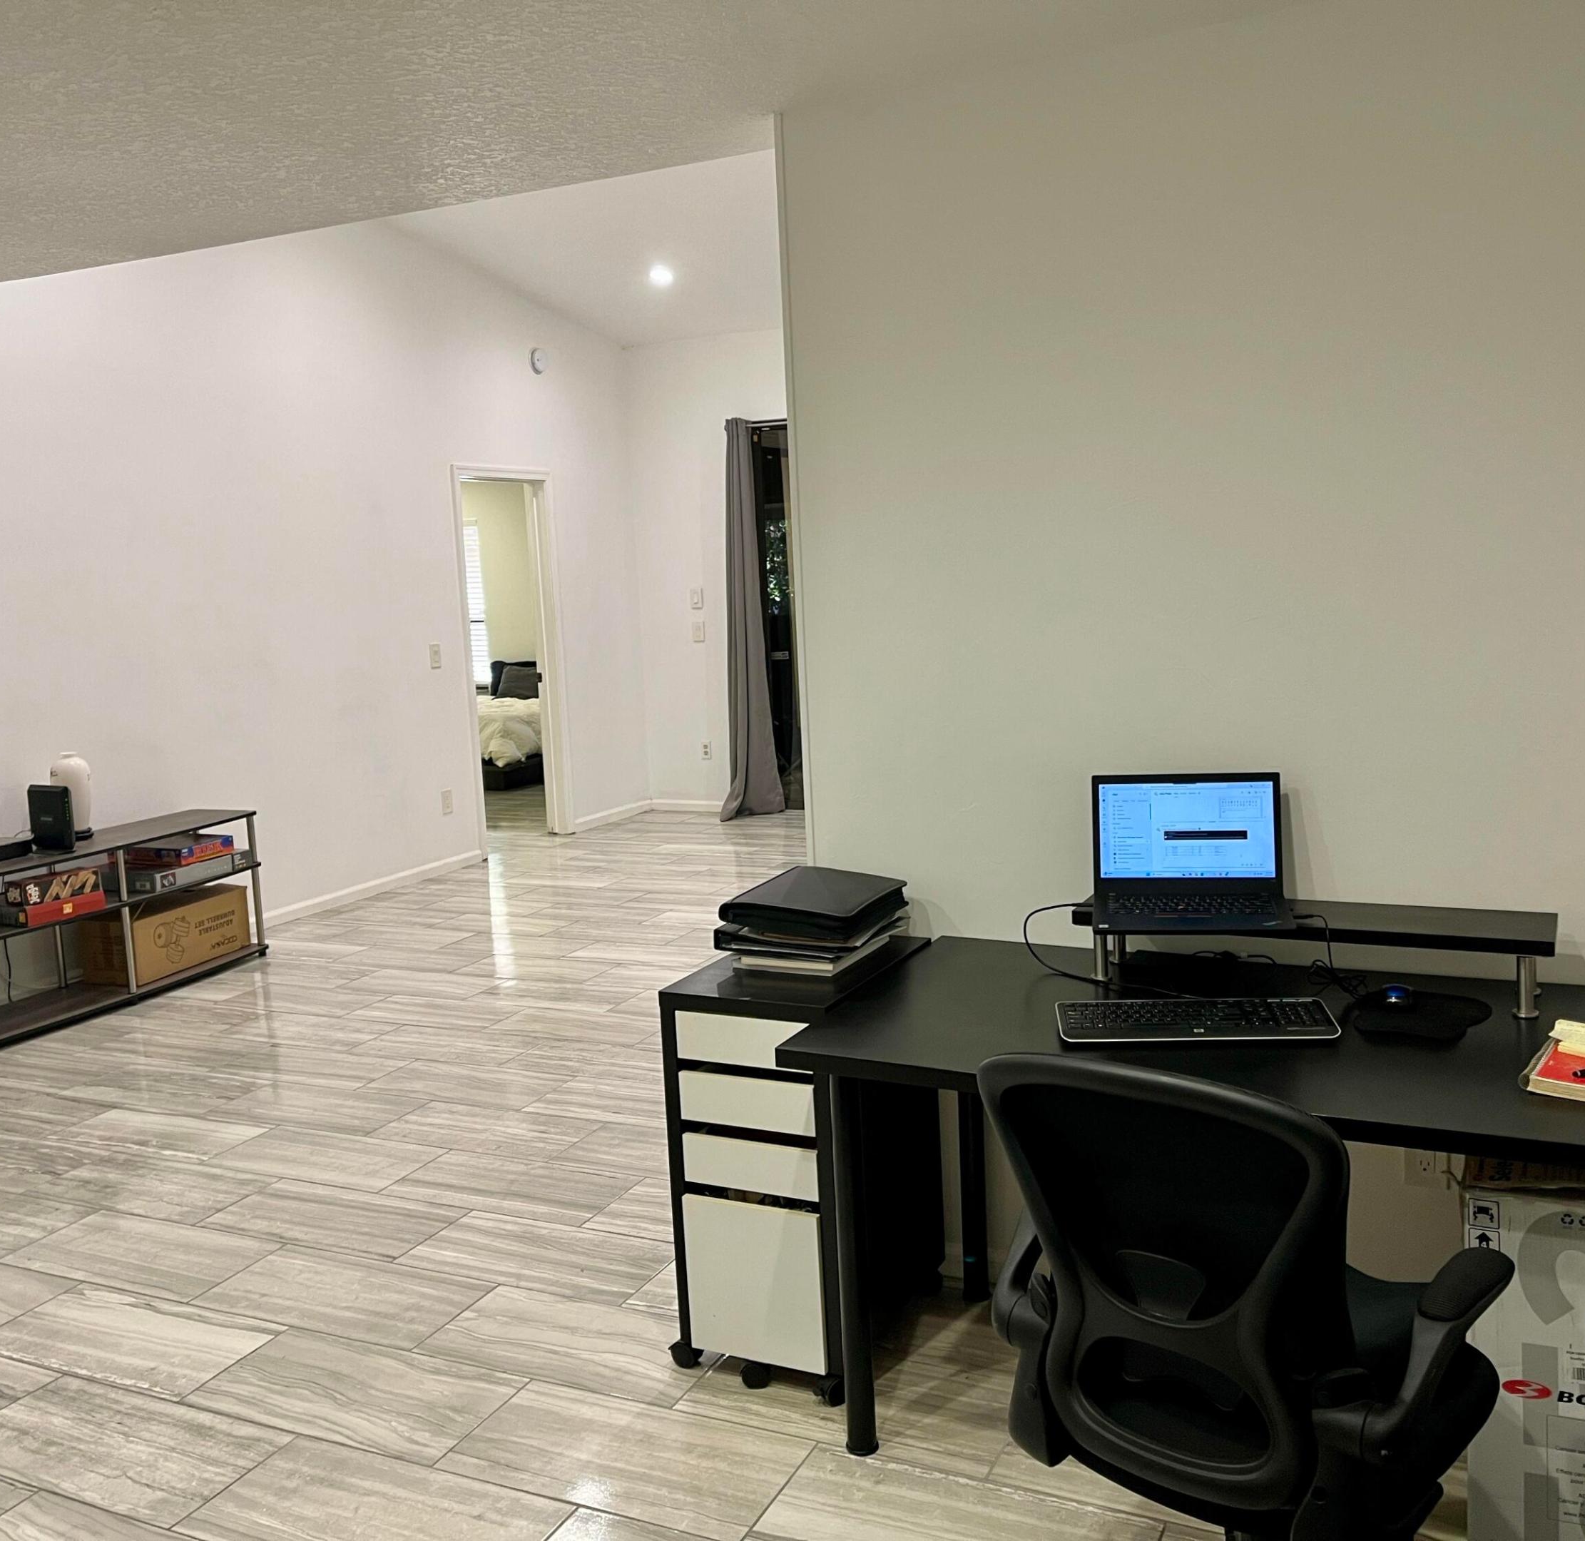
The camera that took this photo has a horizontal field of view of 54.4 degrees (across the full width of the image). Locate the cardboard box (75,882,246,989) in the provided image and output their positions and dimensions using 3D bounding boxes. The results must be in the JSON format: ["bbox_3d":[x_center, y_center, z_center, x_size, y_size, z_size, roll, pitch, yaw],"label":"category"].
[{"bbox_3d":[-2.482,0.653,6.138,0.265,0.247,0.613,1,8,22],"label":"cardboard box"}]

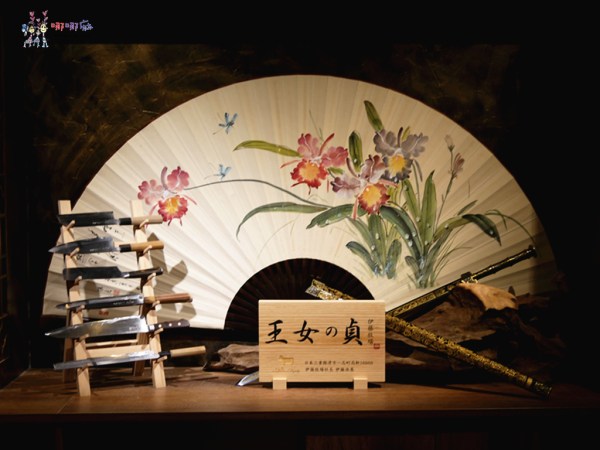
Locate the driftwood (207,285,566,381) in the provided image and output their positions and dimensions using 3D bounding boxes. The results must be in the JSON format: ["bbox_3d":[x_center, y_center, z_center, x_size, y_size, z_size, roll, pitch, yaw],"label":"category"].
[{"bbox_3d":[0.246,0.298,2.562,0.980,0.247,0.250,0,0,0],"label":"driftwood"}]

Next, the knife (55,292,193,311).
[{"bbox_3d":[-0.451,0.203,2.345,0.367,0.030,0.024,-1,-20,-29],"label":"knife"}]

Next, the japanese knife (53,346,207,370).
[{"bbox_3d":[-0.425,0.343,2.298,0.405,0.031,0.024,-2,-20,-29],"label":"japanese knife"}]

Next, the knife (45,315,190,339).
[{"bbox_3d":[-0.460,0.261,2.315,0.386,0.046,0.024,-1,-21,-29],"label":"knife"}]

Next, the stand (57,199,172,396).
[{"bbox_3d":[-0.492,0.180,2.379,0.226,0.485,0.233,0,0,-29],"label":"stand"}]

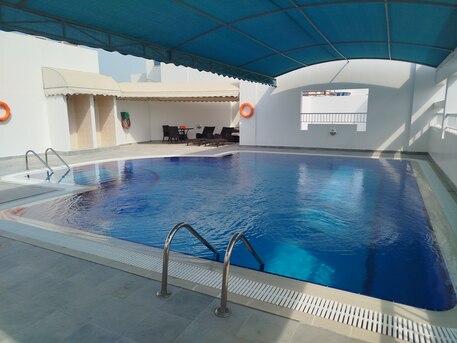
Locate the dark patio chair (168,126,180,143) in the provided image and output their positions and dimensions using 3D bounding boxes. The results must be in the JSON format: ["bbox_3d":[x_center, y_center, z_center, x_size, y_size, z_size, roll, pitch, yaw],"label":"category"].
[{"bbox_3d":[-2.907,-1.981,17.060,0.580,0.840,0.600,3,11,20],"label":"dark patio chair"}]

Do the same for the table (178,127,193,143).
[{"bbox_3d":[-2.373,-1.929,17.080,0.880,0.720,0.880,5,11,27],"label":"table"}]

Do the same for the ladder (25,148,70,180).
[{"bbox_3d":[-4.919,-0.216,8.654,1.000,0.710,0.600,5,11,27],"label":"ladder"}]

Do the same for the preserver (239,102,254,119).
[{"bbox_3d":[0.816,-2.667,13.903,0.670,0.670,0.110,5,11,27],"label":"preserver"}]

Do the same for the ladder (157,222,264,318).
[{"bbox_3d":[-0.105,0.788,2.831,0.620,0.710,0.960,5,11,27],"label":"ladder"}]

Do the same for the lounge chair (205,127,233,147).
[{"bbox_3d":[-0.388,-1.676,15.269,0.650,0.830,1.780,5,11,27],"label":"lounge chair"}]

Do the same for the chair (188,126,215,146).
[{"bbox_3d":[-1.261,-1.746,15.698,0.650,0.830,1.780,5,11,27],"label":"chair"}]

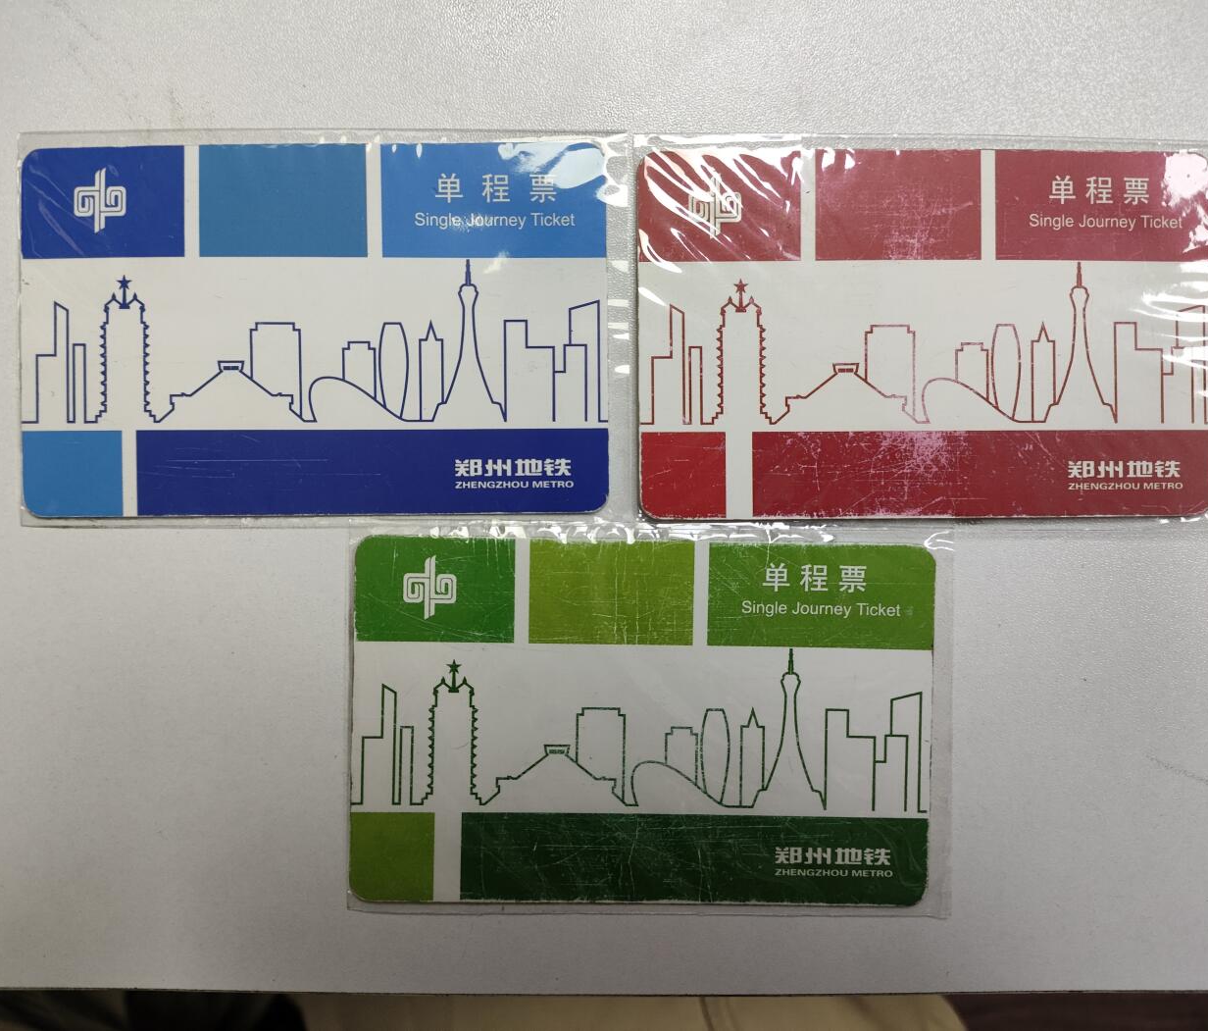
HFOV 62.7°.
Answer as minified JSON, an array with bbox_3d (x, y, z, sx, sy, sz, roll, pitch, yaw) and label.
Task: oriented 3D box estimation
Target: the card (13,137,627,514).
[{"bbox_3d":[-0.042,-0.027,0.146,0.086,0.001,0.054,0,90,-1],"label":"card"}]

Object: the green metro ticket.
[{"bbox_3d":[0.006,0.031,0.147,0.086,0.001,0.054,1,90,-1],"label":"green metro ticket"}]

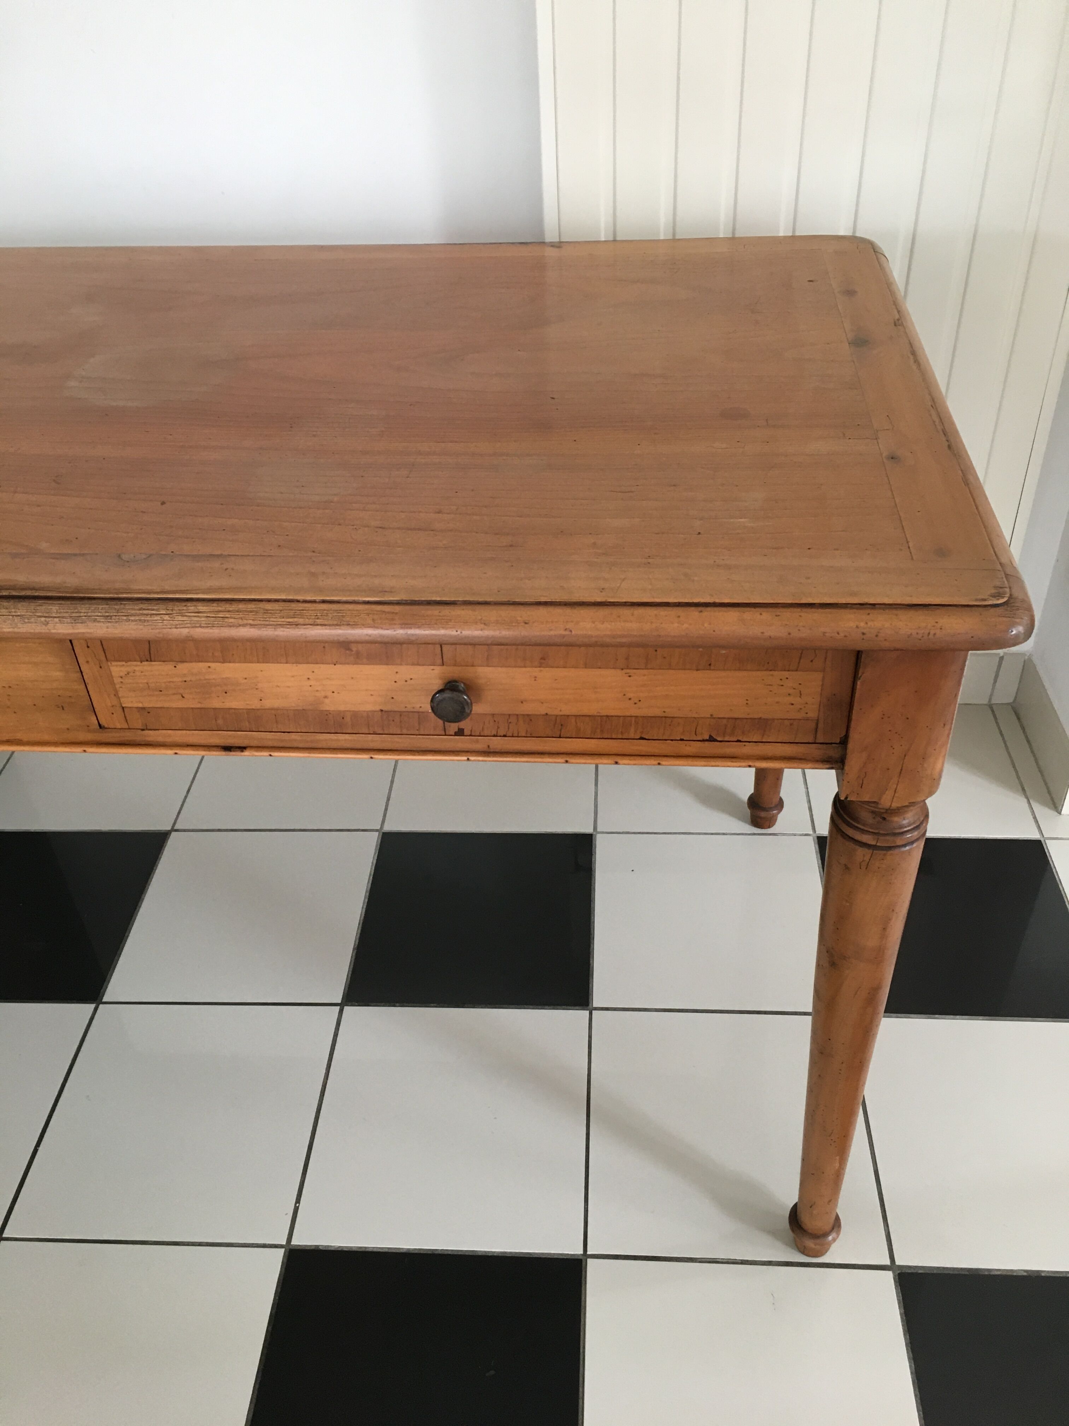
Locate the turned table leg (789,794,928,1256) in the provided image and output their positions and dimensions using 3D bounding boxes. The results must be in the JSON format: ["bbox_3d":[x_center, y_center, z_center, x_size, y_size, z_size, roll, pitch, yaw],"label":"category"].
[{"bbox_3d":[0.259,0.287,1.000,0.065,0.624,0.065,0,39,4],"label":"turned table leg"}]

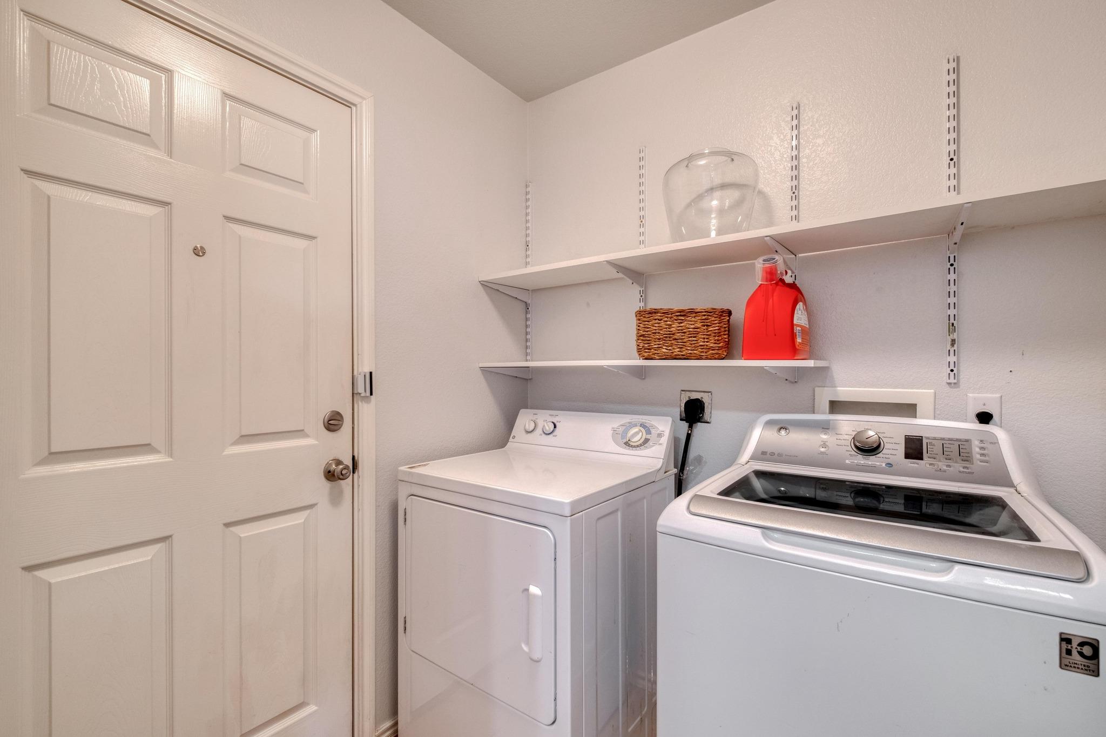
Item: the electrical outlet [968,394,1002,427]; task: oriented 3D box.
[{"bbox_3d":[1.143,0.128,1.219,0.070,0.116,0.014,0,0,35],"label":"electrical outlet"}]

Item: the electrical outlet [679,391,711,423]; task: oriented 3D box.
[{"bbox_3d":[0.511,0.138,1.655,0.115,0.115,0.016,0,0,35],"label":"electrical outlet"}]

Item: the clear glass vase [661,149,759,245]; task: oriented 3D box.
[{"bbox_3d":[0.503,-0.531,1.481,0.288,0.300,0.288,0,0,35],"label":"clear glass vase"}]

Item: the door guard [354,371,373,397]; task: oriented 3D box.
[{"bbox_3d":[-0.579,0.048,1.406,0.030,0.075,0.055,0,0,37],"label":"door guard"}]

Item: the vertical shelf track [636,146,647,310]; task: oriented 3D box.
[{"bbox_3d":[0.344,-0.401,1.771,0.024,0.893,0.014,0,0,35],"label":"vertical shelf track"}]

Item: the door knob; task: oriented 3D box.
[{"bbox_3d":[-0.617,0.299,1.331,0.062,0.067,0.067,0,0,37],"label":"door knob"}]

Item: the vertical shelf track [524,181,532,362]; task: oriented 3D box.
[{"bbox_3d":[-0.107,-0.401,2.083,0.024,0.893,0.014,0,0,35],"label":"vertical shelf track"}]

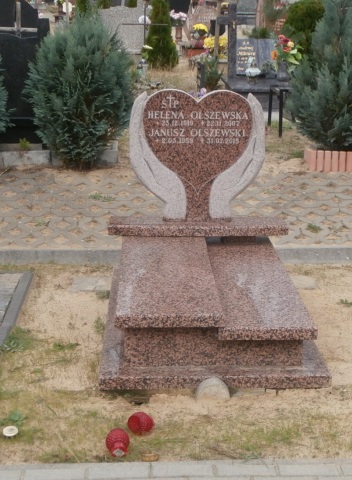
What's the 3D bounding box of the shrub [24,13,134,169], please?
[{"bbox_3d":[-0.731,-1.147,6.590,0.860,1.120,0.840,0,15,-2],"label":"shrub"}]

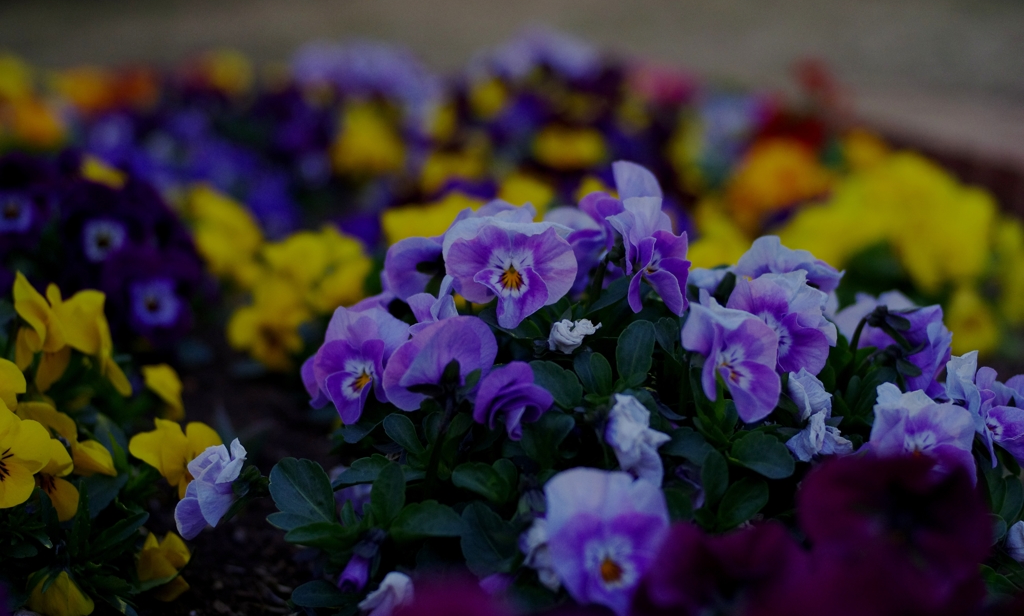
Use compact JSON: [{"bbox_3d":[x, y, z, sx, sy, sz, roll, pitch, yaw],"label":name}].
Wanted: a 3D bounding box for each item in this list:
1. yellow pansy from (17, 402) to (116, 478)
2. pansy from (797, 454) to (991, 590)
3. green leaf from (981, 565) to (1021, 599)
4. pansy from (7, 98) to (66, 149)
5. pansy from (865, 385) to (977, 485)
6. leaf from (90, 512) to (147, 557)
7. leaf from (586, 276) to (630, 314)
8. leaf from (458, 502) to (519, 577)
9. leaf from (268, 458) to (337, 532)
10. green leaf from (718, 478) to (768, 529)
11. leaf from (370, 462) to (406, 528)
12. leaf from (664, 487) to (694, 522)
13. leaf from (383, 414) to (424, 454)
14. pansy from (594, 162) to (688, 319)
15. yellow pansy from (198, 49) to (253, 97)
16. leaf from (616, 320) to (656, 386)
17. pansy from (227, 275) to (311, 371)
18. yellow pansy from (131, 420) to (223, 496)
[{"bbox_3d":[-0.160,0.047,0.610,0.033,0.027,0.032,5,17,17],"label":"yellow pansy"},{"bbox_3d":[0.104,0.059,0.465,0.051,0.042,0.023,1,15,5],"label":"pansy"},{"bbox_3d":[0.161,0.090,0.560,0.014,0.007,0.013,-20,33,-22],"label":"green leaf"},{"bbox_3d":[-0.371,-0.144,1.330,0.043,0.037,0.028,0,17,0],"label":"pansy"},{"bbox_3d":[0.155,0.049,0.645,0.041,0.041,0.022,0,17,0],"label":"pansy"},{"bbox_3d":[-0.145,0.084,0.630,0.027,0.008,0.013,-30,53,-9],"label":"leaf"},{"bbox_3d":[0.043,-0.007,0.730,0.026,0.008,0.013,-39,52,-6],"label":"leaf"},{"bbox_3d":[-0.007,0.074,0.545,0.019,0.025,0.010,4,15,15],"label":"leaf"},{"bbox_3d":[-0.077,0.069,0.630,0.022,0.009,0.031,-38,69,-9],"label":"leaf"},{"bbox_3d":[0.081,0.069,0.600,0.018,0.017,0.010,0,17,0],"label":"green leaf"},{"bbox_3d":[-0.042,0.063,0.575,0.012,0.022,0.007,9,3,0],"label":"leaf"},{"bbox_3d":[0.053,0.065,0.555,0.013,0.013,0.009,0,15,0],"label":"leaf"},{"bbox_3d":[-0.043,0.050,0.675,0.011,0.020,0.007,-45,6,-19],"label":"leaf"},{"bbox_3d":[0.046,-0.024,0.600,0.031,0.052,0.019,-2,4,-41],"label":"pansy"},{"bbox_3d":[-0.244,-0.200,1.450,0.043,0.041,0.024,0,15,0],"label":"yellow pansy"},{"bbox_3d":[0.043,0.015,0.590,0.013,0.022,0.007,6,-6,1],"label":"leaf"},{"bbox_3d":[-0.123,0.008,0.860,0.042,0.046,0.024,-3,15,-12],"label":"pansy"},{"bbox_3d":[-0.121,0.055,0.614,0.035,0.029,0.020,-6,18,-21],"label":"yellow pansy"}]

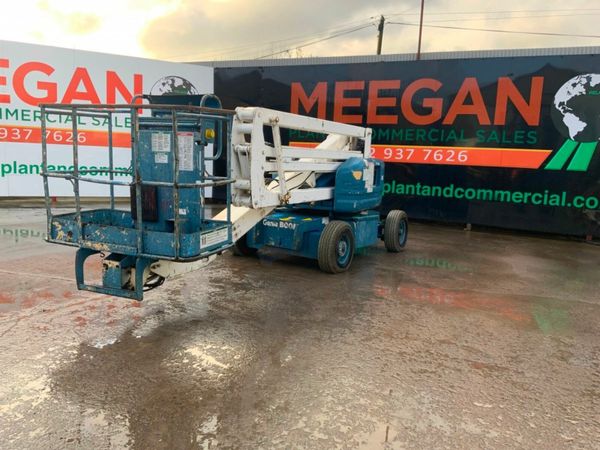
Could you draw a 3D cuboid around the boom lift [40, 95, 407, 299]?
[{"bbox_3d":[-0.299,-0.437,6.527,1.840,2.070,5.500,7,9,30],"label":"boom lift"}]

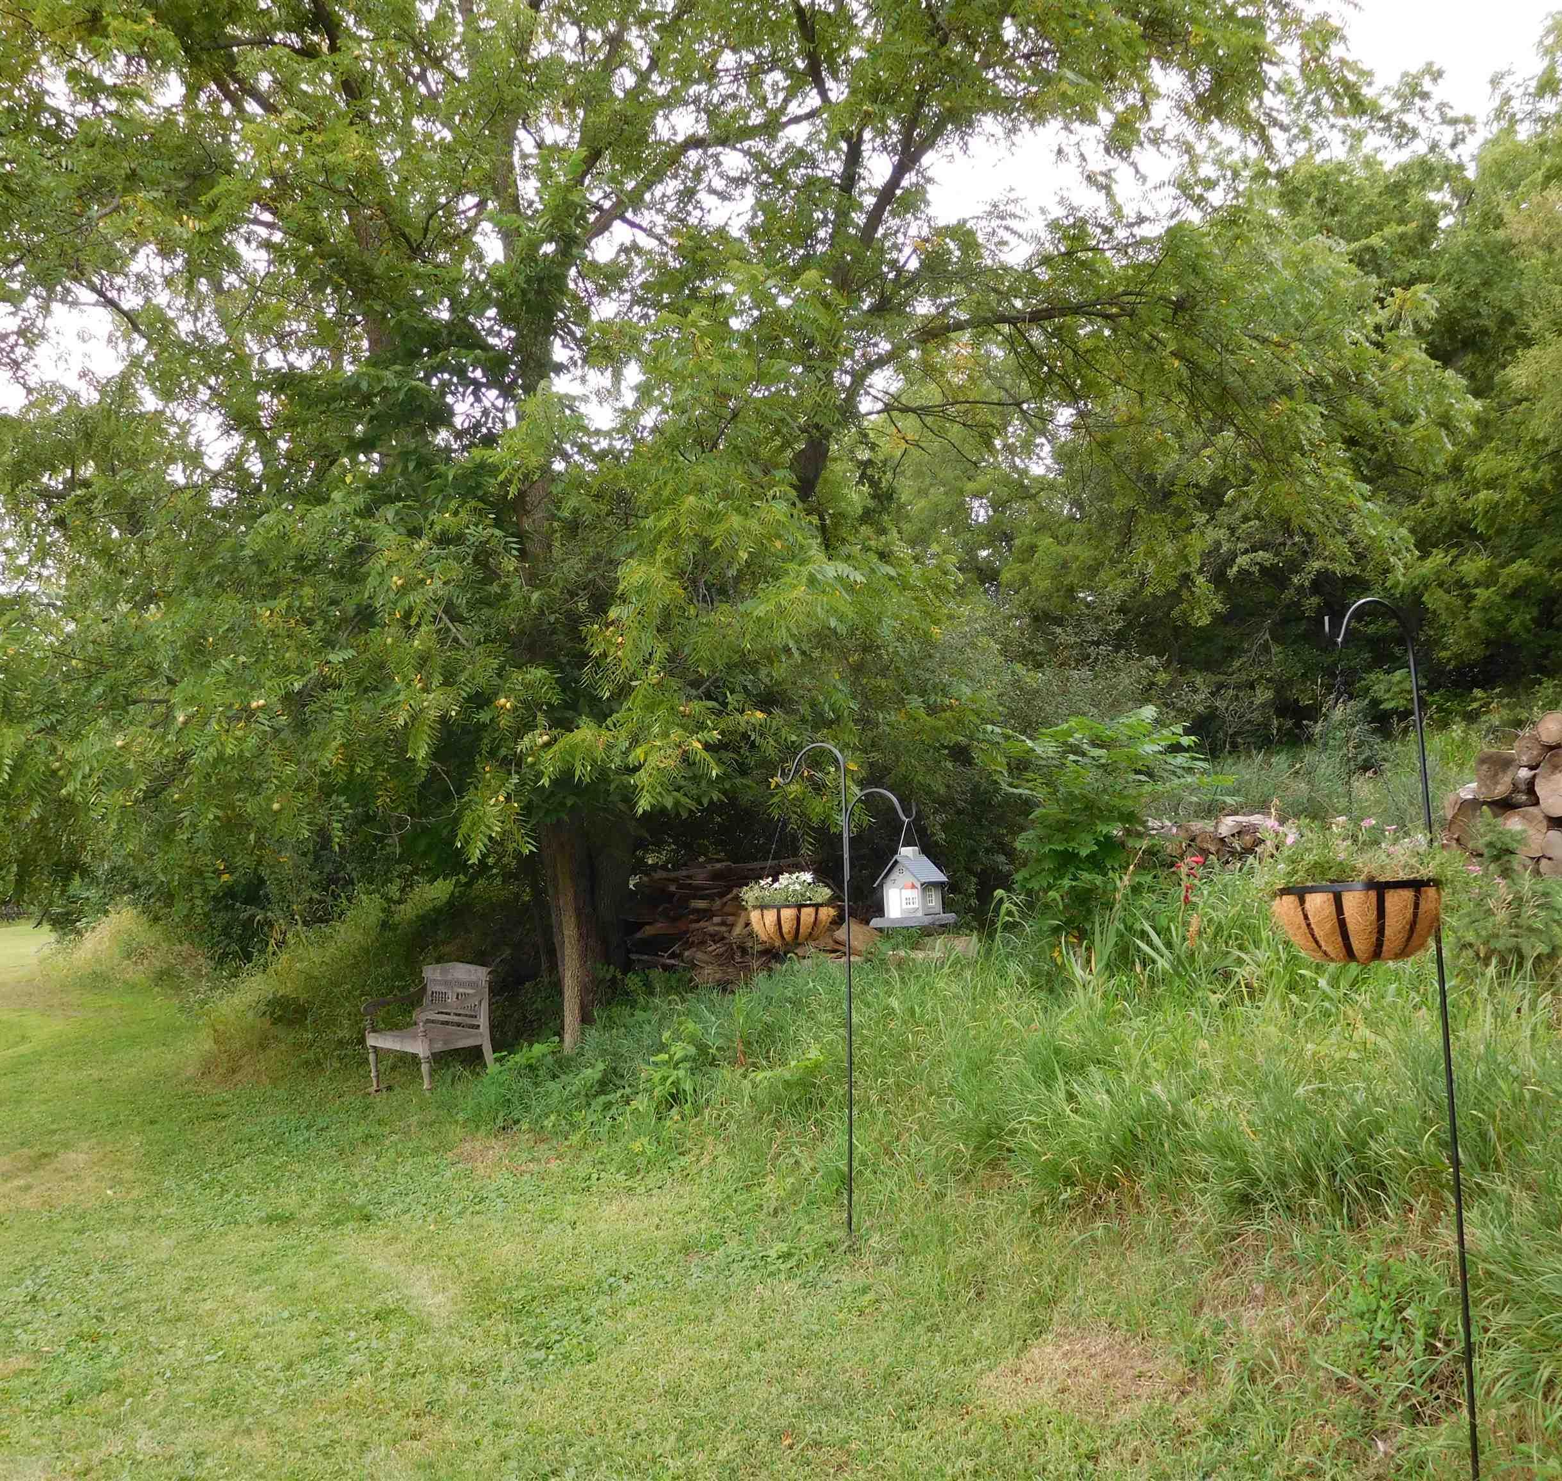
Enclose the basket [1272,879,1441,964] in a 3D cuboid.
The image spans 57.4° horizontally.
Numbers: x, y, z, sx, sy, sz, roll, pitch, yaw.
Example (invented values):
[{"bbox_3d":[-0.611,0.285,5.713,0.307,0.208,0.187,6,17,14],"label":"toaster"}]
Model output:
[{"bbox_3d":[1.303,0.411,3.220,0.350,0.178,0.350,-4,-7,22],"label":"basket"}]

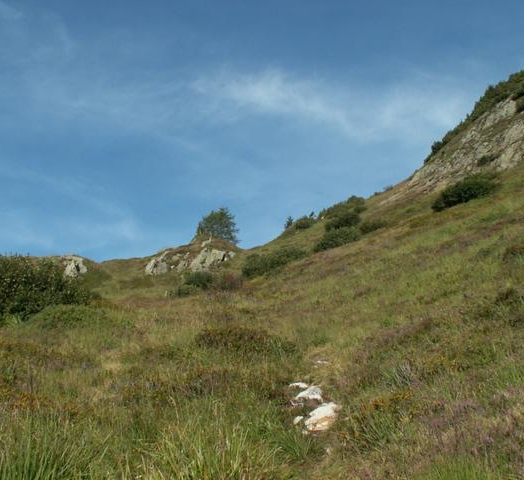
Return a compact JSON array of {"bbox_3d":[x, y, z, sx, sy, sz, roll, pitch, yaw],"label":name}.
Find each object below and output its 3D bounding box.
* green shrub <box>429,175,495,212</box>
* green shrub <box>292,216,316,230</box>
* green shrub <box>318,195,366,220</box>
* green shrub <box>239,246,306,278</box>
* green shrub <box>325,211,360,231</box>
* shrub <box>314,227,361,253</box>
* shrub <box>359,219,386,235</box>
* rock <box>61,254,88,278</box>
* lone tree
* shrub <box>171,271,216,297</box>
[{"bbox_3d":[11.521,-2.659,37.000,3.513,1.935,2.635,-1,-3,17],"label":"green shrub"},{"bbox_3d":[3.612,-1.402,55.000,1.958,1.119,1.665,0,-3,4],"label":"green shrub"},{"bbox_3d":[6.344,-2.640,51.000,3.632,1.778,2.724,0,-3,7],"label":"green shrub"},{"bbox_3d":[0.586,1.147,33.000,3.231,1.534,2.100,0,-3,1],"label":"green shrub"},{"bbox_3d":[5.722,-1.386,46.000,2.457,1.336,1.965,0,-3,7],"label":"green shrub"},{"bbox_3d":[4.784,-0.032,41.000,2.798,1.549,2.098,0,-3,7],"label":"shrub"},{"bbox_3d":[7.684,-0.939,45.000,1.869,1.046,1.495,0,-3,10],"label":"shrub"},{"bbox_3d":[-7.823,1.106,27.000,0.961,0.941,0.769,1,-3,-16],"label":"rock"},{"bbox_3d":[-2.953,-0.974,42.000,2.742,2.257,2.605,0,-3,-4],"label":"lone tree"},{"bbox_3d":[-2.752,1.748,26.000,1.774,0.982,1.331,0,-3,-6],"label":"shrub"}]

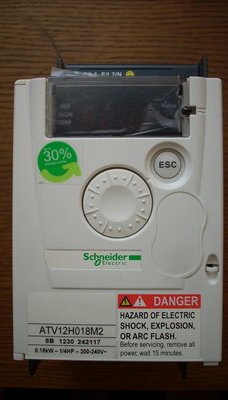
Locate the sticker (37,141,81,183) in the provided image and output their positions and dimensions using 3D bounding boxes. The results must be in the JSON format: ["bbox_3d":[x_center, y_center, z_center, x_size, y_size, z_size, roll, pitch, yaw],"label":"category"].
[{"bbox_3d":[-0.019,-0.013,0.146,0.015,0.001,0.014,0,89,1],"label":"sticker"}]

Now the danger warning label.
[{"bbox_3d":[0.016,0.043,0.146,0.028,0.001,0.023,0,89,1],"label":"danger warning label"}]

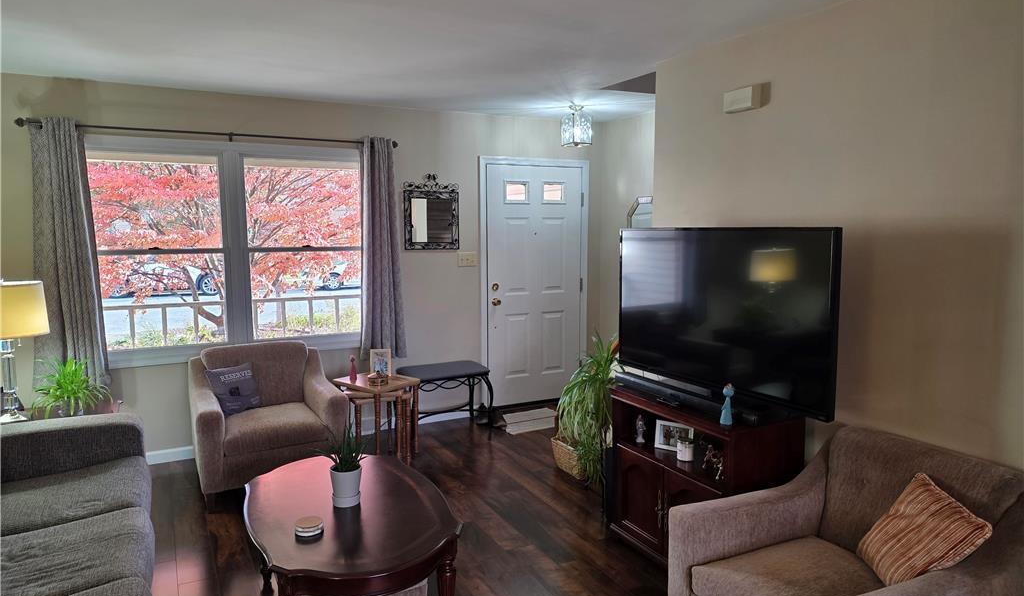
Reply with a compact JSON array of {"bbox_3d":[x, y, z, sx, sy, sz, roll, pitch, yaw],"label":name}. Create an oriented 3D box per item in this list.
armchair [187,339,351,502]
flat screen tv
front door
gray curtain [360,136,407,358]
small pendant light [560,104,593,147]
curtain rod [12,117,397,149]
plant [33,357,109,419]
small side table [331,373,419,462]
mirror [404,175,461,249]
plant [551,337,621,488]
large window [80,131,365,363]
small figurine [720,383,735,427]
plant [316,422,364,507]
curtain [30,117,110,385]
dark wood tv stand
[{"bbox_3d":[-1.514,0.724,4.203,0.810,0.820,0.840,-3,7,-27],"label":"armchair"},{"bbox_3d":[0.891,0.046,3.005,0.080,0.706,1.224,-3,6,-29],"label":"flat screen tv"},{"bbox_3d":[0.201,-0.119,5.754,0.955,2.030,0.070,-3,6,-27],"label":"front door"},{"bbox_3d":[-0.958,-0.350,5.014,0.290,1.620,0.120,-3,7,-27],"label":"gray curtain"},{"bbox_3d":[0.478,-1.276,5.035,0.169,0.298,0.169,-3,6,-27],"label":"small pendant light"},{"bbox_3d":[-1.866,-1.069,4.472,2.298,0.070,0.110,-3,6,-27],"label":"curtain rod"},{"bbox_3d":[-2.375,0.497,3.663,0.380,0.330,0.380,-3,7,-27],"label":"plant"},{"bbox_3d":[-0.922,0.827,4.727,0.550,0.500,0.400,5,8,37],"label":"small side table"},{"bbox_3d":[-0.618,-0.653,5.249,0.460,0.580,0.030,-3,7,-27],"label":"mirror"},{"bbox_3d":[0.500,0.675,4.229,0.438,0.876,0.418,-3,6,-27],"label":"plant"},{"bbox_3d":[-1.891,-0.308,4.648,1.851,1.463,0.100,-3,6,-27],"label":"large window"},{"bbox_3d":[0.903,0.444,2.857,0.052,0.172,0.048,3,7,28],"label":"small figurine"},{"bbox_3d":[-0.680,0.663,2.734,0.190,0.320,0.180,-3,7,-27],"label":"plant"},{"bbox_3d":[-2.694,-0.261,4.117,0.378,1.622,0.129,-3,6,-27],"label":"curtain"},{"bbox_3d":[0.865,0.851,3.158,0.418,0.731,0.796,-3,6,-27],"label":"dark wood tv stand"}]

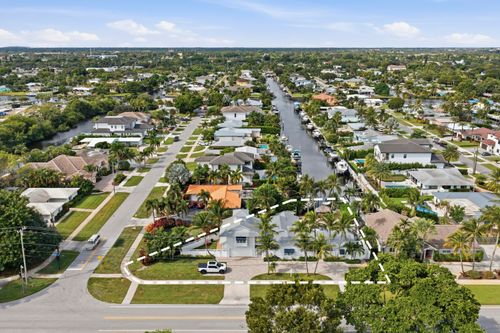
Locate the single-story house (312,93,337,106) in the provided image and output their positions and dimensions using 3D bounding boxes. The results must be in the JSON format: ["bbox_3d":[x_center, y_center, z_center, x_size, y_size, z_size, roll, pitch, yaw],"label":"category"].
[{"bbox_3d":[61.300,-52.870,309.111,19.000,6.000,23.000,4,17,11],"label":"single-story house"}]

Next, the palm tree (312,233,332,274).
[{"bbox_3d":[14.633,17.602,78.181,4.190,9.340,4.190,0,17,0],"label":"palm tree"}]

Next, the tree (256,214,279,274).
[{"bbox_3d":[3.700,15.318,75.746,4.600,12.800,4.600,0,17,1],"label":"tree"}]

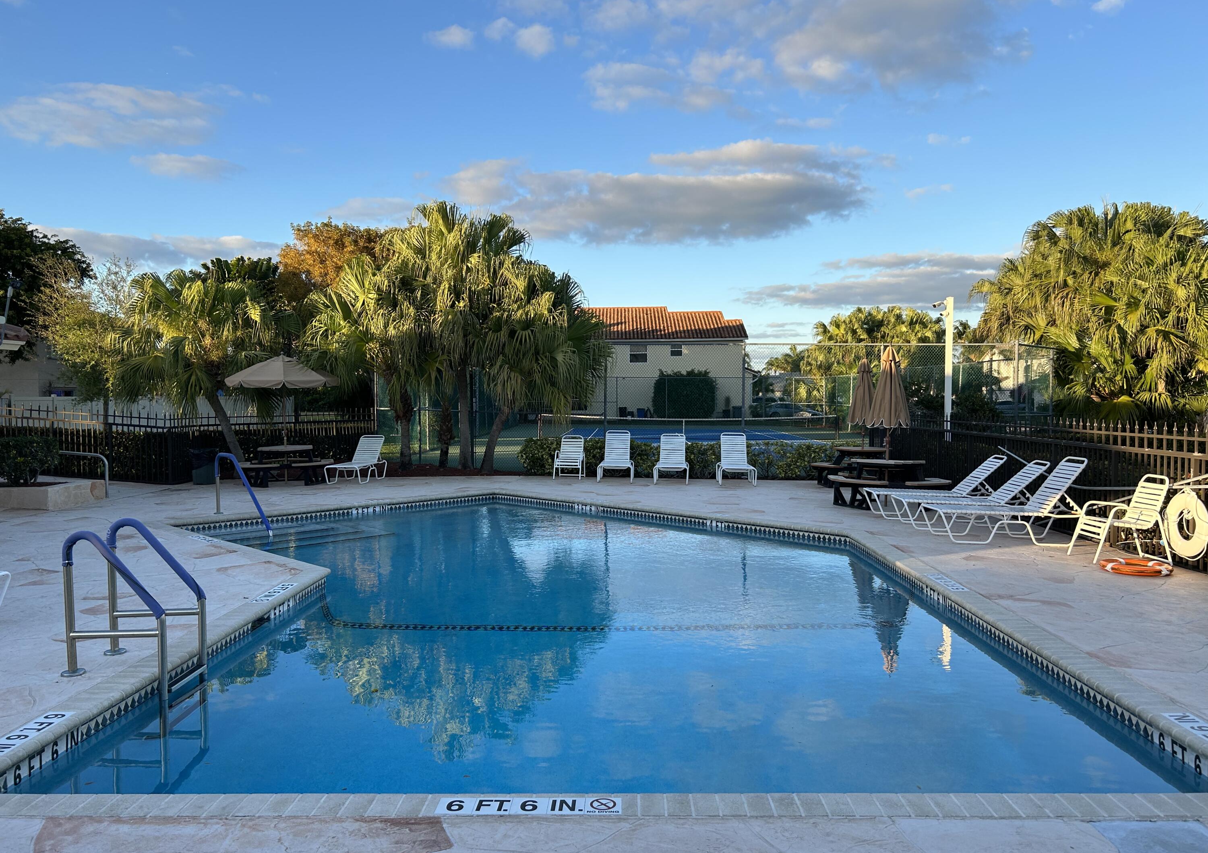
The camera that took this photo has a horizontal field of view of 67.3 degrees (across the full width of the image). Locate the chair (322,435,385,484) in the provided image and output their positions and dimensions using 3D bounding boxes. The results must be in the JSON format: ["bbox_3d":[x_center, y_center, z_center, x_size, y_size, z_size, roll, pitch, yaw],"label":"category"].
[{"bbox_3d":[-5.090,0.666,18.877,0.660,0.950,1.580,0,2,8],"label":"chair"}]

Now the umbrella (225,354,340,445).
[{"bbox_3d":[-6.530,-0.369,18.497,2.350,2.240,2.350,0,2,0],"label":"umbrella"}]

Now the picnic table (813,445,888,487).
[{"bbox_3d":[5.070,0.789,17.880,1.980,0.760,1.980,0,2,16],"label":"picnic table"}]

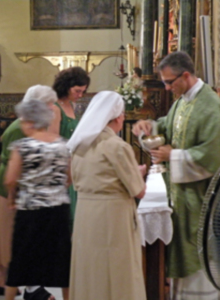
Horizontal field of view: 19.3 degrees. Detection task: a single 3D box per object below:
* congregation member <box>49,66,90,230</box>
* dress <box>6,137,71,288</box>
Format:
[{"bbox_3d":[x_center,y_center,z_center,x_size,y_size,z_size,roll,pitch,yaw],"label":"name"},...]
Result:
[{"bbox_3d":[-0.319,0.234,5.037,0.320,1.720,0.440,3,5,32],"label":"congregation member"},{"bbox_3d":[-0.486,0.415,4.400,0.430,1.000,0.300,-2,5,-20],"label":"dress"}]

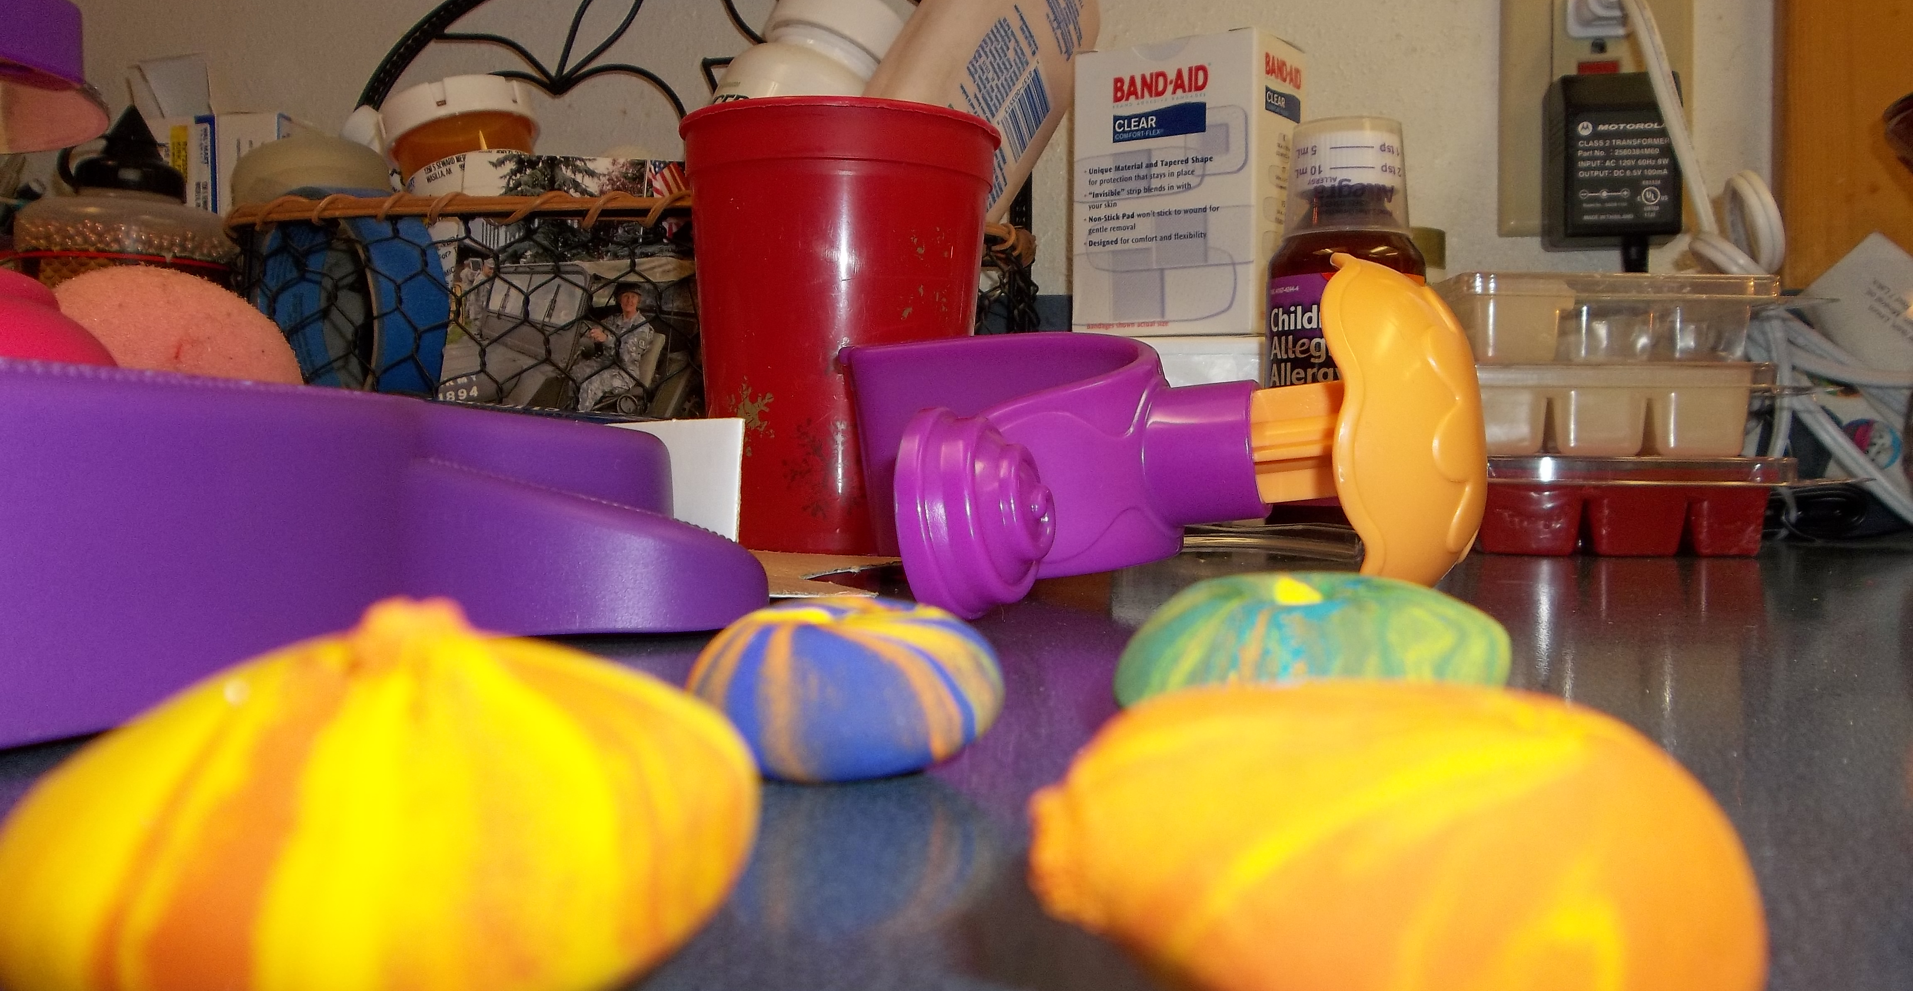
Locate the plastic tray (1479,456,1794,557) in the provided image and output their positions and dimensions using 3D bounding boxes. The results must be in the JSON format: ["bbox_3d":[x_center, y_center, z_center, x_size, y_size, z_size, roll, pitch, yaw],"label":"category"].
[{"bbox_3d":[0.223,0.004,0.522,0.107,0.031,0.072,1,1,2],"label":"plastic tray"}]

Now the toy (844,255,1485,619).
[{"bbox_3d":[0.040,-0.015,0.295,0.131,0.070,0.125,1,1,7],"label":"toy"}]

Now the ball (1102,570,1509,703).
[{"bbox_3d":[0.030,0.014,0.124,0.032,0.017,0.032,1,1,0],"label":"ball"}]

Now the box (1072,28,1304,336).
[{"bbox_3d":[0.084,-0.106,0.538,0.068,0.103,0.045,1,1,34],"label":"box"}]

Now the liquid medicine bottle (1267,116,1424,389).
[{"bbox_3d":[0.126,-0.057,0.478,0.050,0.126,0.050,1,1,12],"label":"liquid medicine bottle"}]

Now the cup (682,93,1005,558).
[{"bbox_3d":[-0.031,-0.042,0.402,0.086,0.111,0.086,1,1,0],"label":"cup"}]

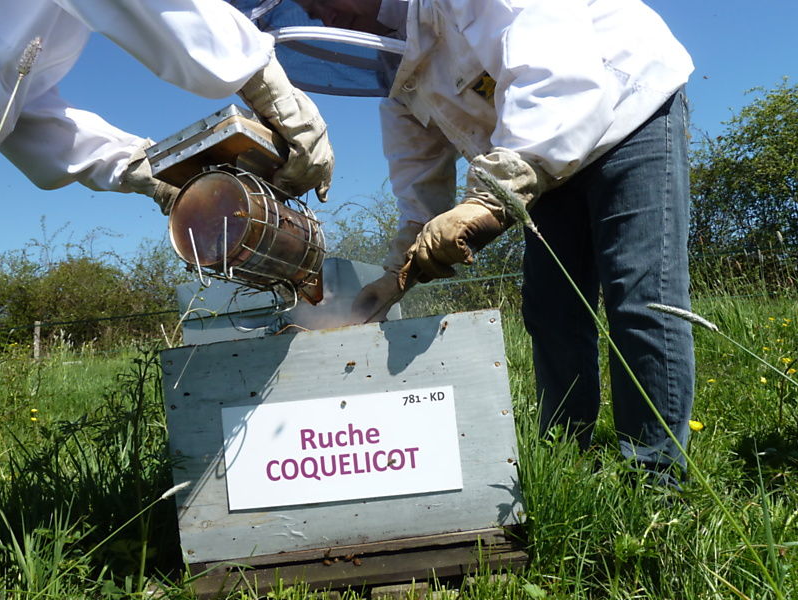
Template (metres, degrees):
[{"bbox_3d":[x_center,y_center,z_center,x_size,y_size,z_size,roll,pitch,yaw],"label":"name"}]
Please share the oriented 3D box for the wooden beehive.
[{"bbox_3d":[-0.079,0.225,1.068,0.500,0.352,0.550,-6,-2,0],"label":"wooden beehive"}]

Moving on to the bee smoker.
[{"bbox_3d":[-0.168,-0.094,0.730,0.123,0.198,0.251,-21,-12,16],"label":"bee smoker"}]

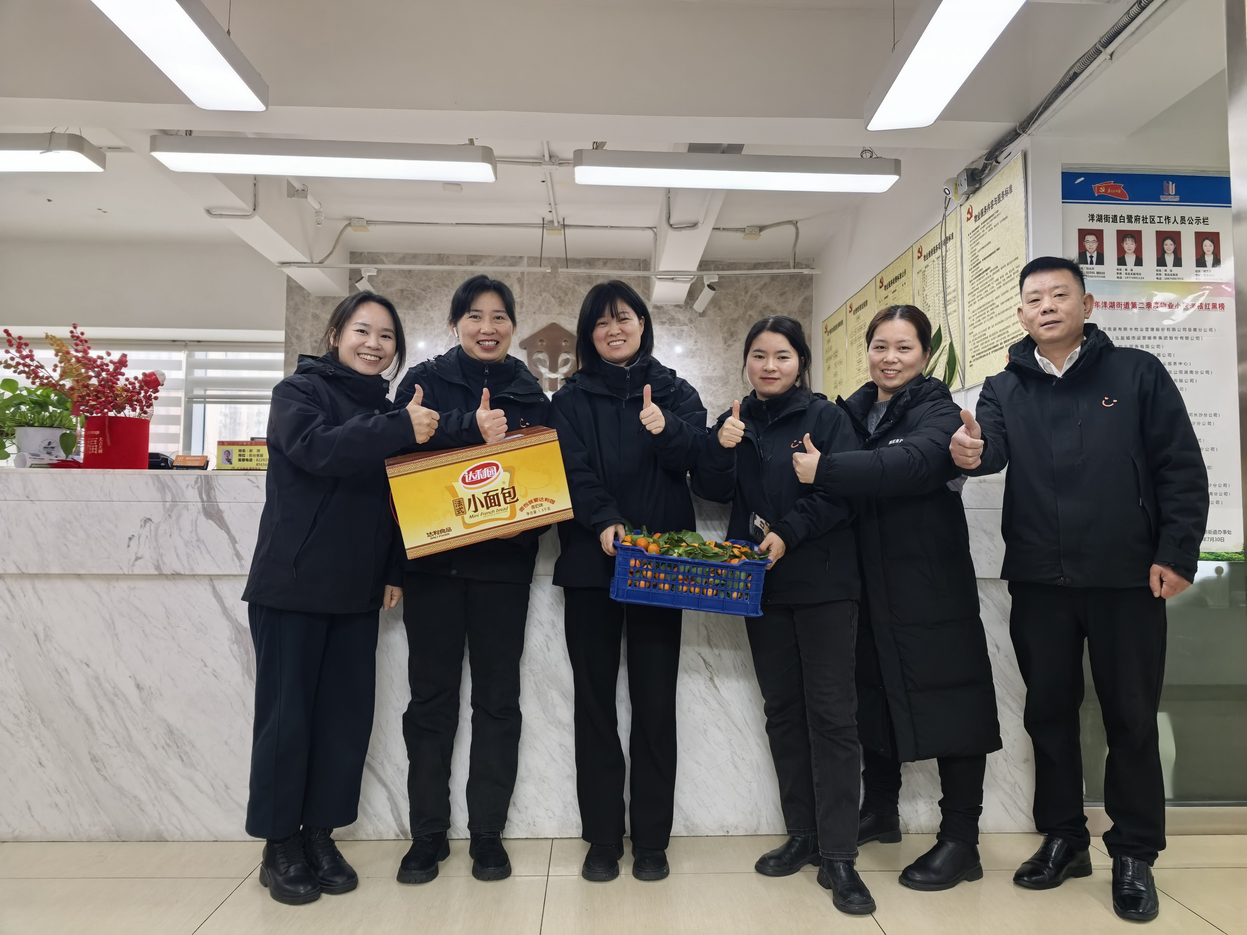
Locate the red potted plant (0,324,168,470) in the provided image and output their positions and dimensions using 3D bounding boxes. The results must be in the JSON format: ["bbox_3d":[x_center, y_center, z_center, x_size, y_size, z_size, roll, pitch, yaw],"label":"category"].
[{"bbox_3d":[-1.752,-0.220,2.803,0.530,0.480,0.360,0,-3,-2],"label":"red potted plant"}]

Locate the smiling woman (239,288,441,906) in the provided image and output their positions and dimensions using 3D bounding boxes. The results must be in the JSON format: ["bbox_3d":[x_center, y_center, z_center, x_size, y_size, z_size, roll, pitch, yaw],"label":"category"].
[{"bbox_3d":[-0.739,0.297,2.251,0.500,1.600,0.470,-3,-4,43],"label":"smiling woman"}]

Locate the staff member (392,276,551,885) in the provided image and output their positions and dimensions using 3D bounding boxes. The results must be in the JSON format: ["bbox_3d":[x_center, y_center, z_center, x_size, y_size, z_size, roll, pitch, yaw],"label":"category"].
[{"bbox_3d":[-0.407,0.273,2.312,0.460,1.655,0.450,1,-3,-10],"label":"staff member"}]

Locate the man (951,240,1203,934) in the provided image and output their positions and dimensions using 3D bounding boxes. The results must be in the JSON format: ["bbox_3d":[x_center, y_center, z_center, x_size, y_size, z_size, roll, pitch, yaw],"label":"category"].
[{"bbox_3d":[1.159,0.258,2.202,0.600,1.675,0.500,-2,-4,34],"label":"man"}]

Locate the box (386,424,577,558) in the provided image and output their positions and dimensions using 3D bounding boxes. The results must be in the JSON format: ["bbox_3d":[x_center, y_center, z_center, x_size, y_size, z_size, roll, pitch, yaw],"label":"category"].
[{"bbox_3d":[-0.352,0.052,2.110,0.398,0.217,0.184,-13,9,-15],"label":"box"}]

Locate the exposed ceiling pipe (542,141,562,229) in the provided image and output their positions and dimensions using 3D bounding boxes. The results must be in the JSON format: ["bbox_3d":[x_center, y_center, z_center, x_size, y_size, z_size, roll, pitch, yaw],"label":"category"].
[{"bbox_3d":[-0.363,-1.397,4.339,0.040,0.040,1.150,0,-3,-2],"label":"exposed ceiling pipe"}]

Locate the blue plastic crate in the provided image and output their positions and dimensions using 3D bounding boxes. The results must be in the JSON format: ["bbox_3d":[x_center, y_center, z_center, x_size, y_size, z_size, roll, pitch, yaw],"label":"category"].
[{"bbox_3d":[0.160,0.265,2.130,0.355,0.135,0.250,7,6,-4],"label":"blue plastic crate"}]

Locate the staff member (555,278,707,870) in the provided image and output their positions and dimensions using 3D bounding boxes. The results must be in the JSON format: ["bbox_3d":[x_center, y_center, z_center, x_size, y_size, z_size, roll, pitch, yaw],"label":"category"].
[{"bbox_3d":[0.014,0.278,2.302,0.450,1.645,0.430,0,-3,-2],"label":"staff member"}]

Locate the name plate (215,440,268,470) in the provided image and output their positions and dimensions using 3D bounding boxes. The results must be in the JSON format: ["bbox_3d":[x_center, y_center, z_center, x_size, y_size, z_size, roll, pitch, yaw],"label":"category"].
[{"bbox_3d":[-1.188,-0.033,2.740,0.205,0.100,0.050,0,-3,-2],"label":"name plate"}]

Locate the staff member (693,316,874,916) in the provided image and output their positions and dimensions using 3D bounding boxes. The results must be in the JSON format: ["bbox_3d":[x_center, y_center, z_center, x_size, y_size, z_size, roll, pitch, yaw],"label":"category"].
[{"bbox_3d":[0.420,0.337,2.238,0.480,1.520,0.440,-1,-3,26],"label":"staff member"}]

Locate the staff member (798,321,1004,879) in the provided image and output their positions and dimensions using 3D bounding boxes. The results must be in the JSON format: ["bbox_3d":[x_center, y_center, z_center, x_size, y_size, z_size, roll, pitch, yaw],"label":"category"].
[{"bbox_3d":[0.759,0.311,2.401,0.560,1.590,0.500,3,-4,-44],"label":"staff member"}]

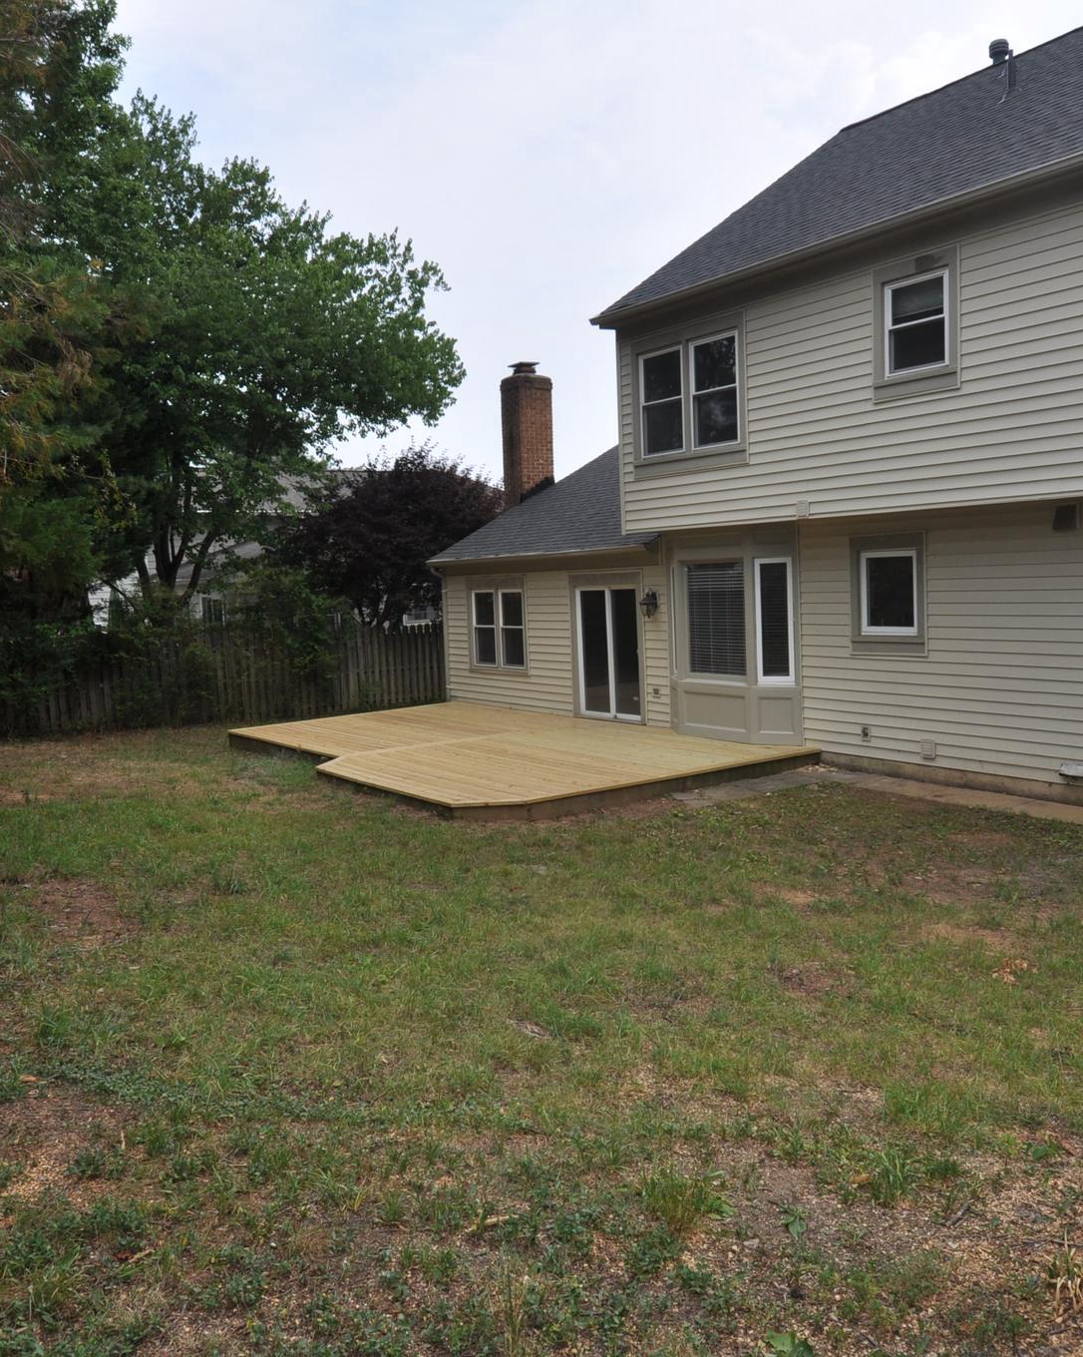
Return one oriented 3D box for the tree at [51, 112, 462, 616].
[{"bbox_3d":[-7.300,-6.100,24.000,10.800,13.300,10.300,-2,5,0],"label":"tree"}]

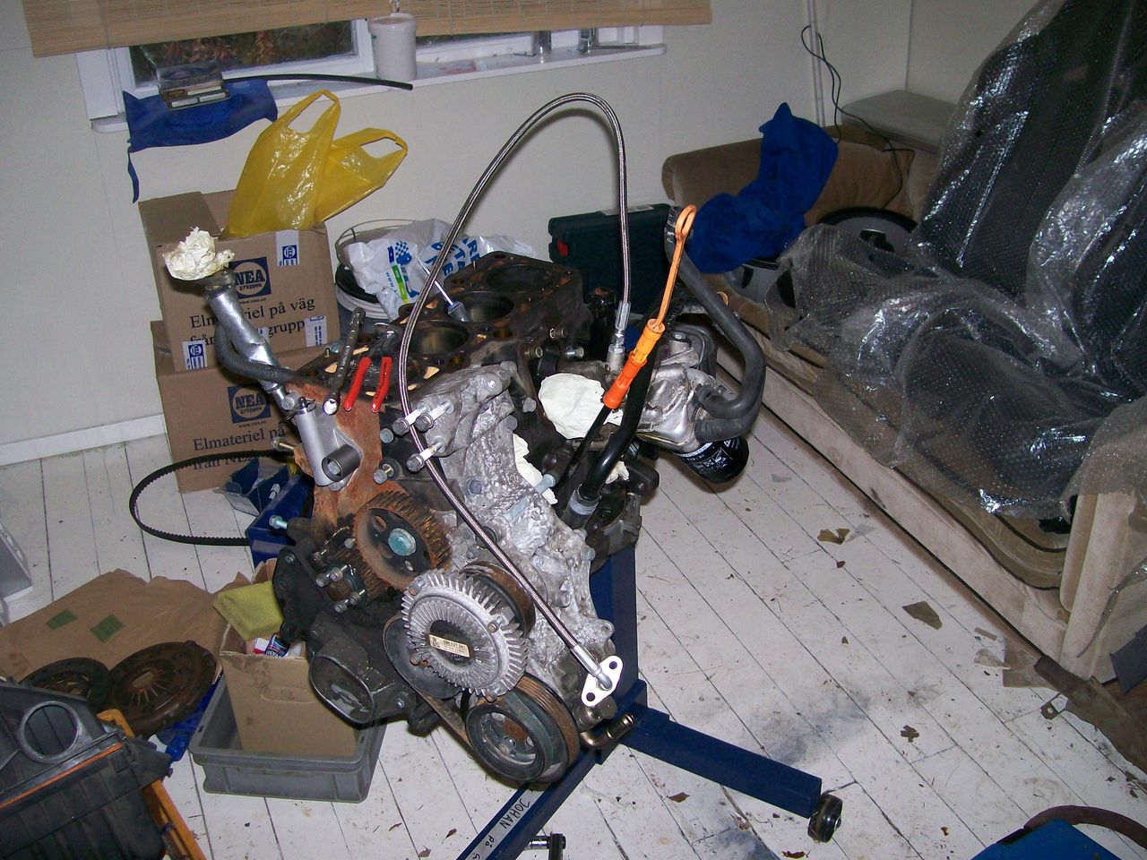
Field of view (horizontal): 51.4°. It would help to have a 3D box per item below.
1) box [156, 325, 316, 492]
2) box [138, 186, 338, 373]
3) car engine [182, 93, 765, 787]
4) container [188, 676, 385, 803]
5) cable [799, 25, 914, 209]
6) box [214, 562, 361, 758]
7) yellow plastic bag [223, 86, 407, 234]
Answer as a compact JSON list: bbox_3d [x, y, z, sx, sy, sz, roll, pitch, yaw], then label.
[{"bbox_3d":[-0.825,-0.097,3.004,0.384,0.319,0.324,-11,32,-16],"label":"box"},{"bbox_3d":[-0.801,-0.378,2.872,0.384,0.298,0.330,-12,33,-17],"label":"box"},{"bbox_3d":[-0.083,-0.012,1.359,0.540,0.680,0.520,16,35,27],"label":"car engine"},{"bbox_3d":[-0.481,0.492,2.204,0.302,0.114,0.400,2,31,6],"label":"container"},{"bbox_3d":[0.824,-0.892,3.430,0.340,0.520,0.260,-14,33,-19],"label":"cable"},{"bbox_3d":[-0.466,0.435,2.122,0.205,0.285,0.210,2,31,6],"label":"box"},{"bbox_3d":[-0.619,-0.639,2.839,0.460,0.320,0.230,-14,33,-19],"label":"yellow plastic bag"}]

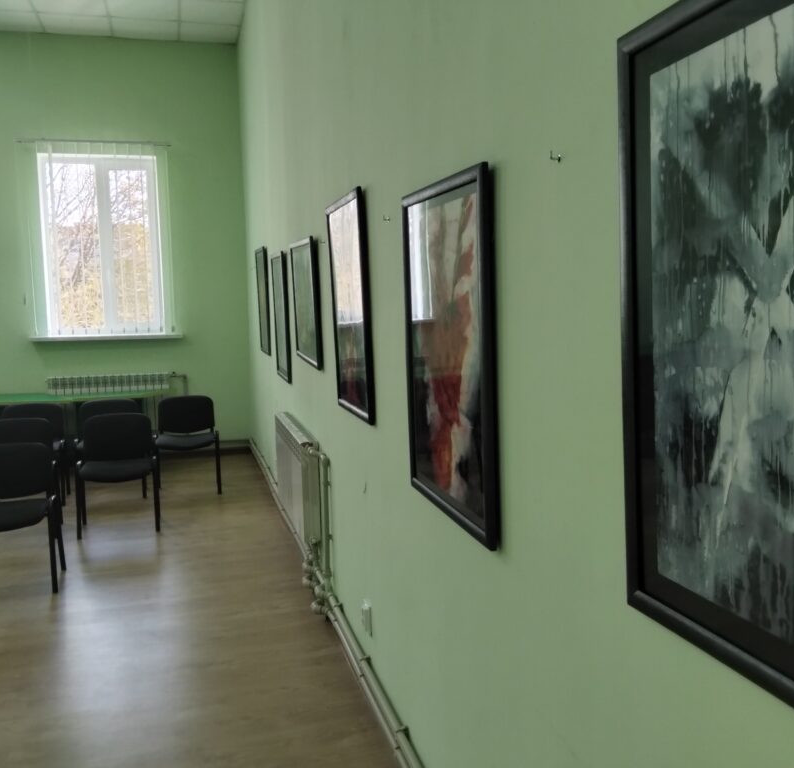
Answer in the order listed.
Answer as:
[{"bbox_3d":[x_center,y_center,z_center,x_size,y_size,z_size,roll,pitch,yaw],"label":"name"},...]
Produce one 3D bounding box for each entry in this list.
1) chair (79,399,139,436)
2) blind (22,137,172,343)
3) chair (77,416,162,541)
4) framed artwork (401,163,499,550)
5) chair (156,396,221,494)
[{"bbox_3d":[-2.376,0.531,6.383,0.530,0.790,0.550,-3,6,-17],"label":"chair"},{"bbox_3d":[-2.868,-1.405,7.590,1.200,1.820,0.150,-3,6,-15],"label":"blind"},{"bbox_3d":[-1.972,0.622,5.450,0.530,0.790,0.550,-3,6,-16],"label":"chair"},{"bbox_3d":[0.121,-0.079,1.939,0.030,0.825,0.630,-3,6,-15],"label":"framed artwork"},{"bbox_3d":[-1.762,0.507,6.478,0.530,0.790,0.550,-3,6,-12],"label":"chair"}]

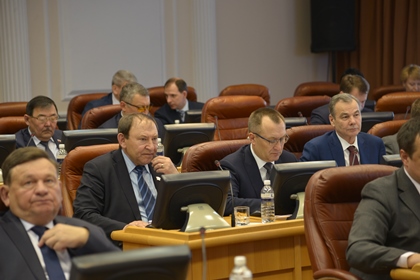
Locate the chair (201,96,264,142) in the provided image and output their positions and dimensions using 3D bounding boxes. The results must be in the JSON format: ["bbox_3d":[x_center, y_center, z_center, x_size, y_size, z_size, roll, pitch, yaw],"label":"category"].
[{"bbox_3d":[0.294,0.247,10.039,0.640,1.100,0.680,-4,7,-22],"label":"chair"}]

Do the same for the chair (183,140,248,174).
[{"bbox_3d":[0.214,0.585,7.103,0.640,1.130,0.680,-5,7,-26],"label":"chair"}]

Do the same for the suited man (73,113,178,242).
[{"bbox_3d":[-0.239,0.513,6.749,0.620,1.270,0.820,-6,8,-36],"label":"suited man"}]

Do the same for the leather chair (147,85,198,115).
[{"bbox_3d":[-0.321,0.129,11.524,0.640,1.100,0.680,-1,6,8],"label":"leather chair"}]

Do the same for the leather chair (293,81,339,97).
[{"bbox_3d":[0.967,0.116,11.305,0.640,1.130,0.680,-3,6,-12],"label":"leather chair"}]

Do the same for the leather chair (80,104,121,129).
[{"bbox_3d":[-0.494,0.317,9.486,0.640,1.100,0.680,-8,9,-43],"label":"leather chair"}]

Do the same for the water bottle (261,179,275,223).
[{"bbox_3d":[0.283,0.303,6.861,0.066,0.210,0.066,-2,6,0],"label":"water bottle"}]

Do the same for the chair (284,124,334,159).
[{"bbox_3d":[0.771,0.505,7.595,0.640,1.130,0.680,-4,7,-25],"label":"chair"}]

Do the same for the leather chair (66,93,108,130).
[{"bbox_3d":[-0.781,0.220,10.828,0.640,1.130,0.680,-4,7,-22],"label":"leather chair"}]

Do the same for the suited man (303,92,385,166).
[{"bbox_3d":[0.835,0.391,7.568,0.600,1.270,0.800,-5,7,-26],"label":"suited man"}]

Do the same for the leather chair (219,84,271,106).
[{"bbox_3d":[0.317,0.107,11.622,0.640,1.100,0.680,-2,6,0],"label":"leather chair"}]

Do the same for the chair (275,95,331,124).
[{"bbox_3d":[0.792,0.280,9.674,0.640,1.130,0.680,-4,7,-20],"label":"chair"}]

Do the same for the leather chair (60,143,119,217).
[{"bbox_3d":[-0.390,0.580,6.940,0.640,1.100,0.680,-6,7,-33],"label":"leather chair"}]

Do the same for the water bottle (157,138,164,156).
[{"bbox_3d":[-0.317,0.096,8.811,0.066,0.210,0.066,-2,6,0],"label":"water bottle"}]

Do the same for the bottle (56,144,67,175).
[{"bbox_3d":[-0.878,0.130,8.361,0.063,0.205,0.063,-2,6,0],"label":"bottle"}]

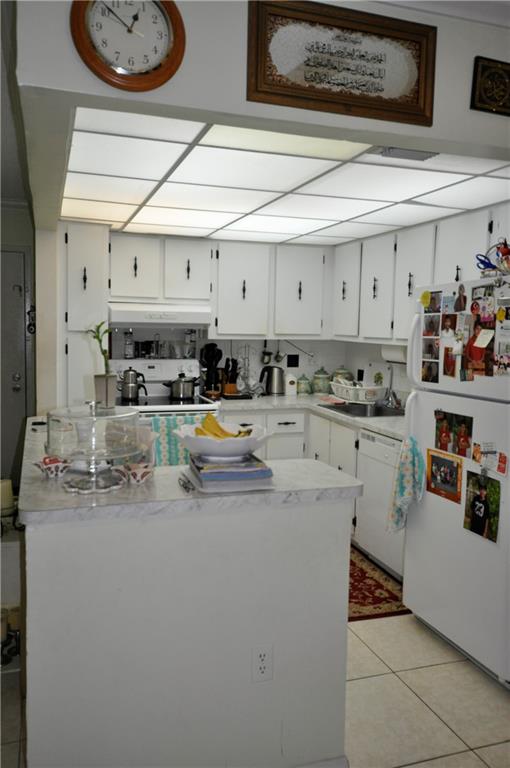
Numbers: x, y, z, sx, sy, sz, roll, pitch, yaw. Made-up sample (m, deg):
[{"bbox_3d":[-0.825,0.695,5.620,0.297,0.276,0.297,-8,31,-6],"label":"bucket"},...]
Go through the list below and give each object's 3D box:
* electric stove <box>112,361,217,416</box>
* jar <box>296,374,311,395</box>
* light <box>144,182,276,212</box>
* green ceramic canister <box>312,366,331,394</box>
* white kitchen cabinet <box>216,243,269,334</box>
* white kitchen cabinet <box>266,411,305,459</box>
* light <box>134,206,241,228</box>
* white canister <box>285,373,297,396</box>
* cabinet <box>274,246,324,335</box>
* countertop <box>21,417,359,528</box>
[{"bbox_3d":[-0.677,0.458,4.394,0.760,1.224,0.670,-1,6,-19],"label":"electric stove"},{"bbox_3d":[0.409,0.004,5.007,0.120,0.162,0.120,1,6,0],"label":"jar"},{"bbox_3d":[-0.222,-0.955,3.061,0.591,0.040,0.586,-1,6,-19],"label":"light"},{"bbox_3d":[0.581,-0.032,5.169,0.158,0.234,0.158,1,6,0],"label":"green ceramic canister"},{"bbox_3d":[-0.140,-0.734,4.710,0.450,0.730,0.320,-1,6,-19],"label":"white kitchen cabinet"},{"bbox_3d":[0.132,0.605,4.717,0.315,0.837,0.600,-1,6,-19],"label":"white kitchen cabinet"},{"bbox_3d":[-0.422,-1.031,3.667,0.600,0.050,0.600,-1,6,-19],"label":"light"},{"bbox_3d":[0.301,0.005,4.972,0.100,0.190,0.100,0,6,-9],"label":"white canister"},{"bbox_3d":[0.304,-0.742,4.862,0.440,0.720,0.320,-1,6,-19],"label":"cabinet"},{"bbox_3d":[-0.400,0.265,2.472,1.020,0.043,1.630,-1,6,-19],"label":"countertop"}]

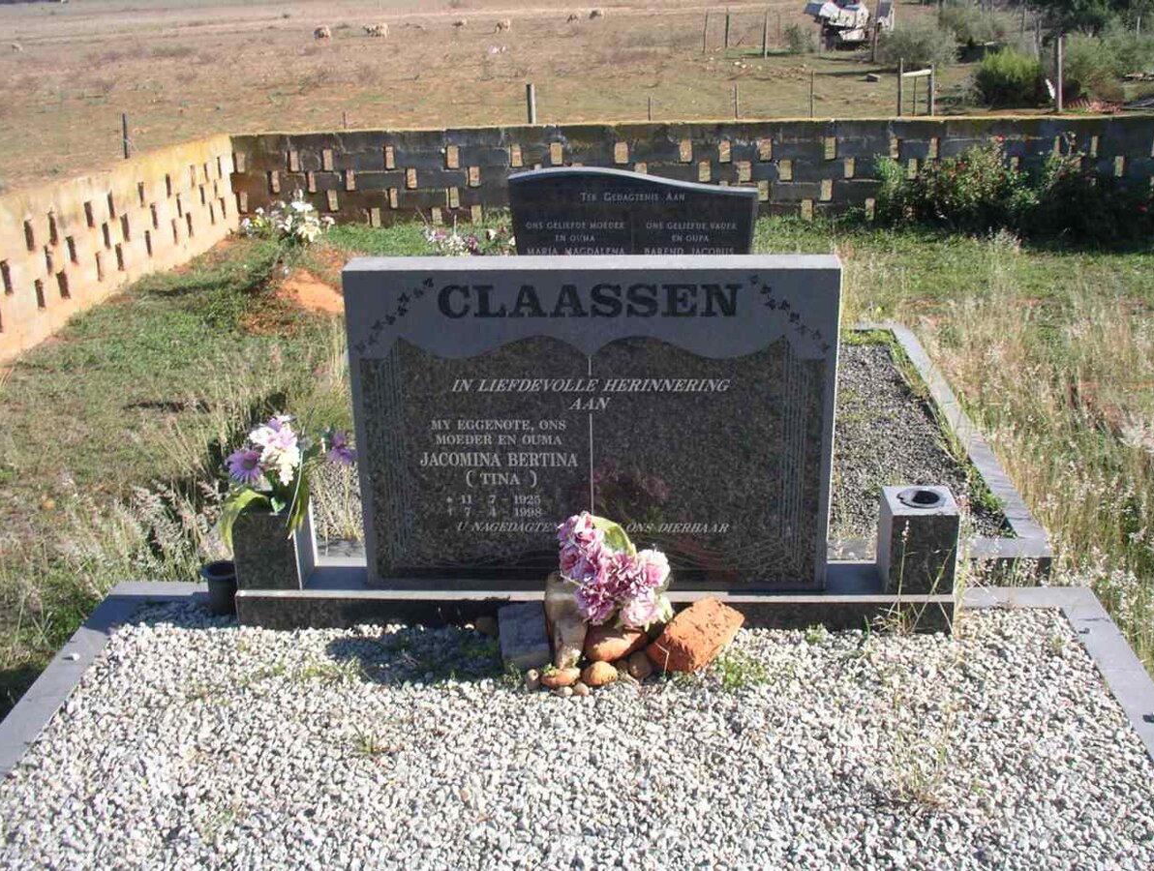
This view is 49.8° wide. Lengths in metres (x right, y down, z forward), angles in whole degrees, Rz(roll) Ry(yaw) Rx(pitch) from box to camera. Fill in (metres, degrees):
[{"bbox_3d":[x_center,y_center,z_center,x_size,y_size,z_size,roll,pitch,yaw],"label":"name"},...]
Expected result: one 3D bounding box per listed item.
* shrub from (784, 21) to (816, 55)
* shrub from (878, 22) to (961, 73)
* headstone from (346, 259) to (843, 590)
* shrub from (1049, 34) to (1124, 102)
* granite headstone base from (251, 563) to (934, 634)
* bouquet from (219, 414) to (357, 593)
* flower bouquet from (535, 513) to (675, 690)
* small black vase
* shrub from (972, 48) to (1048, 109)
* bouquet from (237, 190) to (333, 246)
[{"bbox_3d":[5.749,-10.243,32.000,0.798,0.821,0.758,2,21,9],"label":"shrub"},{"bbox_3d":[7.137,-8.145,26.000,1.703,0.985,1.618,4,21,14],"label":"shrub"},{"bbox_3d":[0.032,-0.016,2.538,0.967,0.688,0.106,0,21,3],"label":"headstone"},{"bbox_3d":[7.998,-5.794,19.500,1.155,1.020,1.098,7,22,20],"label":"shrub"},{"bbox_3d":[0.031,0.348,2.664,1.500,0.082,0.185,0,21,3],"label":"granite headstone base"},{"bbox_3d":[-0.607,0.139,2.633,0.270,0.345,0.210,0,21,3],"label":"bouquet"},{"bbox_3d":[0.057,0.327,2.443,0.270,0.320,0.210,0,21,3],"label":"flower bouquet"},{"bbox_3d":[-0.787,0.338,2.746,0.080,0.102,0.080,0,21,3],"label":"small black vase"},{"bbox_3d":[6.435,-5.353,18.500,1.096,0.844,1.041,6,22,18],"label":"shrub"},{"bbox_3d":[-1.600,-1.207,6.882,0.500,0.280,0.360,0,21,3],"label":"bouquet"}]

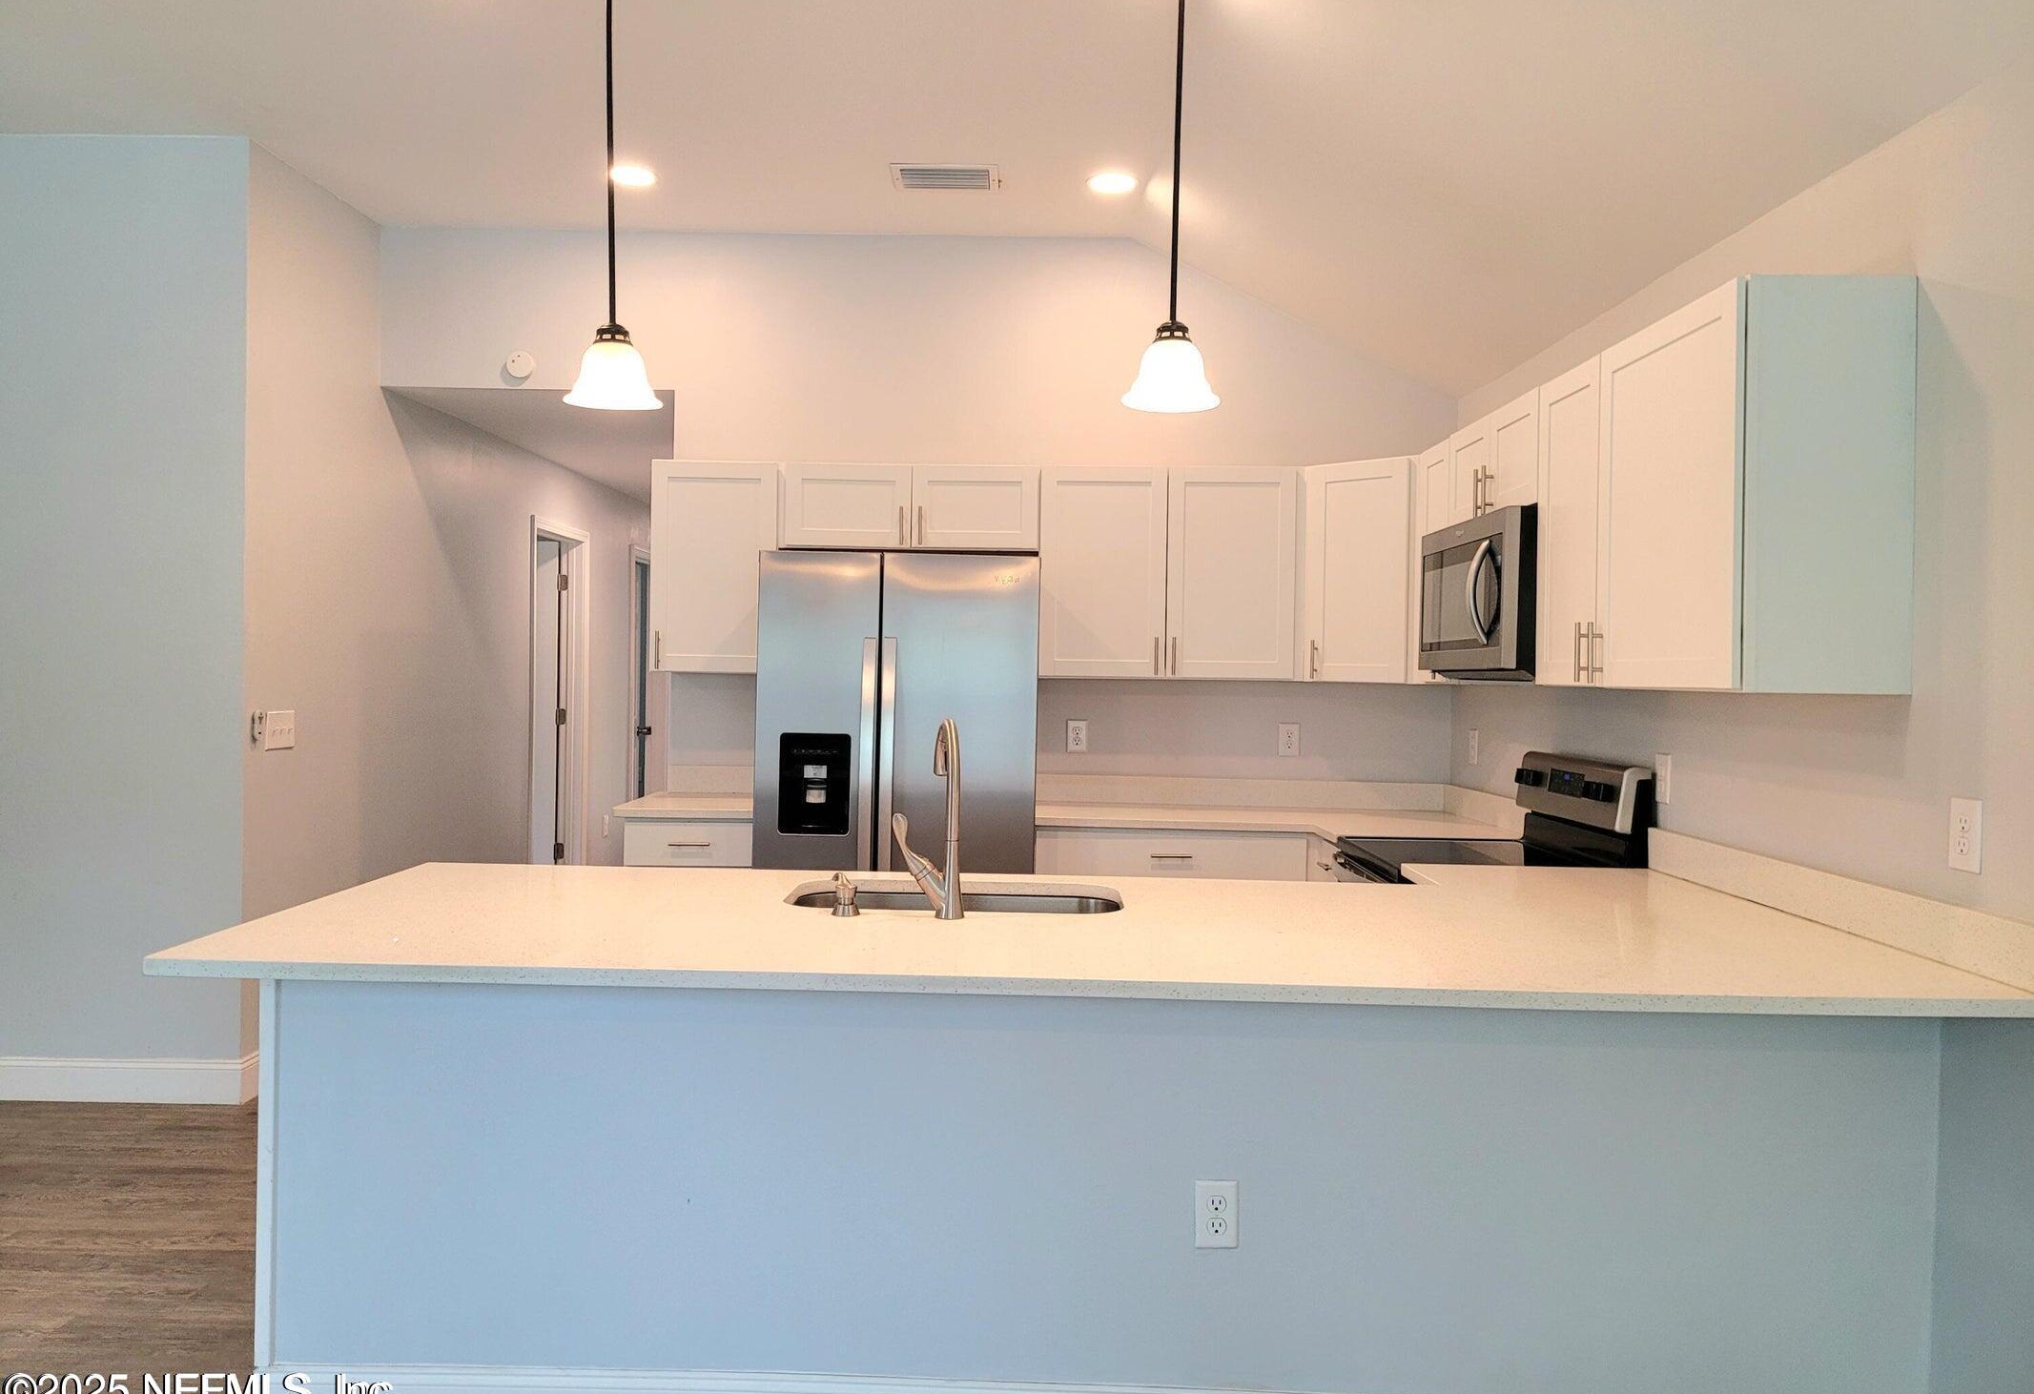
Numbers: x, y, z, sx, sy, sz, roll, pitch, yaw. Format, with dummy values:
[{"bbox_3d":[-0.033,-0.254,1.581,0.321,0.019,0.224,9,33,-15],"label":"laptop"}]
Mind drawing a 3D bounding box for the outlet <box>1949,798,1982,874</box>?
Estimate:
[{"bbox_3d":[1.584,0.231,2.547,0.010,0.116,0.075,1,1,1],"label":"outlet"}]

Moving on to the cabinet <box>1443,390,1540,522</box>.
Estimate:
[{"bbox_3d":[1.463,-0.619,4.198,0.320,0.300,0.788,1,1,1],"label":"cabinet"}]

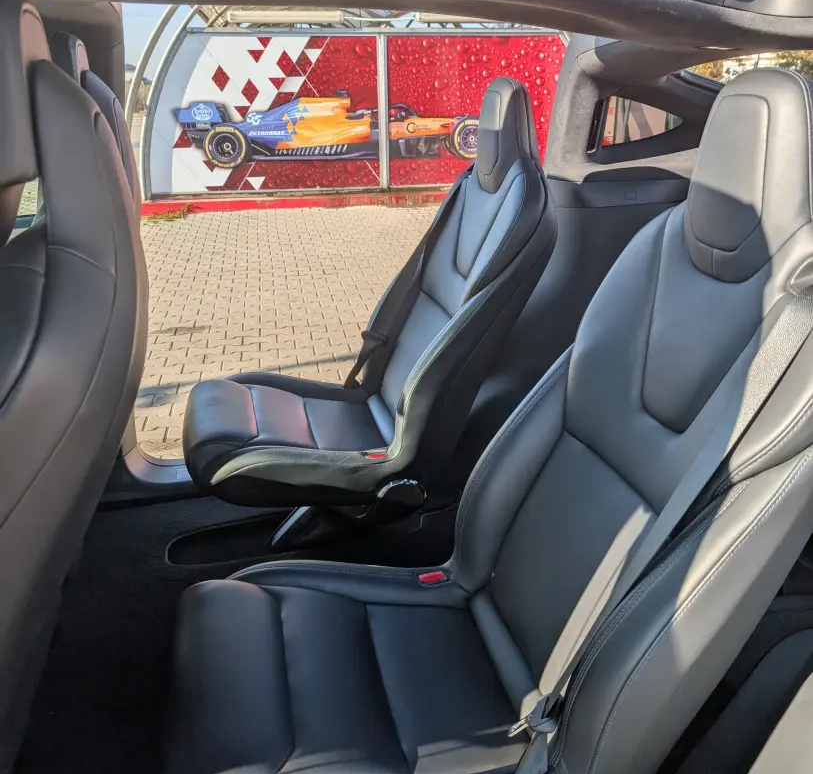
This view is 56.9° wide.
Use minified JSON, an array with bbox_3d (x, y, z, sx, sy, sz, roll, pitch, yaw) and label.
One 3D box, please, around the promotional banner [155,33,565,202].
[{"bbox_3d":[-0.314,-3.168,8.666,5.430,1.705,0.060,-5,23,-9],"label":"promotional banner"}]

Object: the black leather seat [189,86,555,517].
[{"bbox_3d":[-0.109,-0.219,1.766,0.876,0.947,0.522,-6,23,-12],"label":"black leather seat"}]

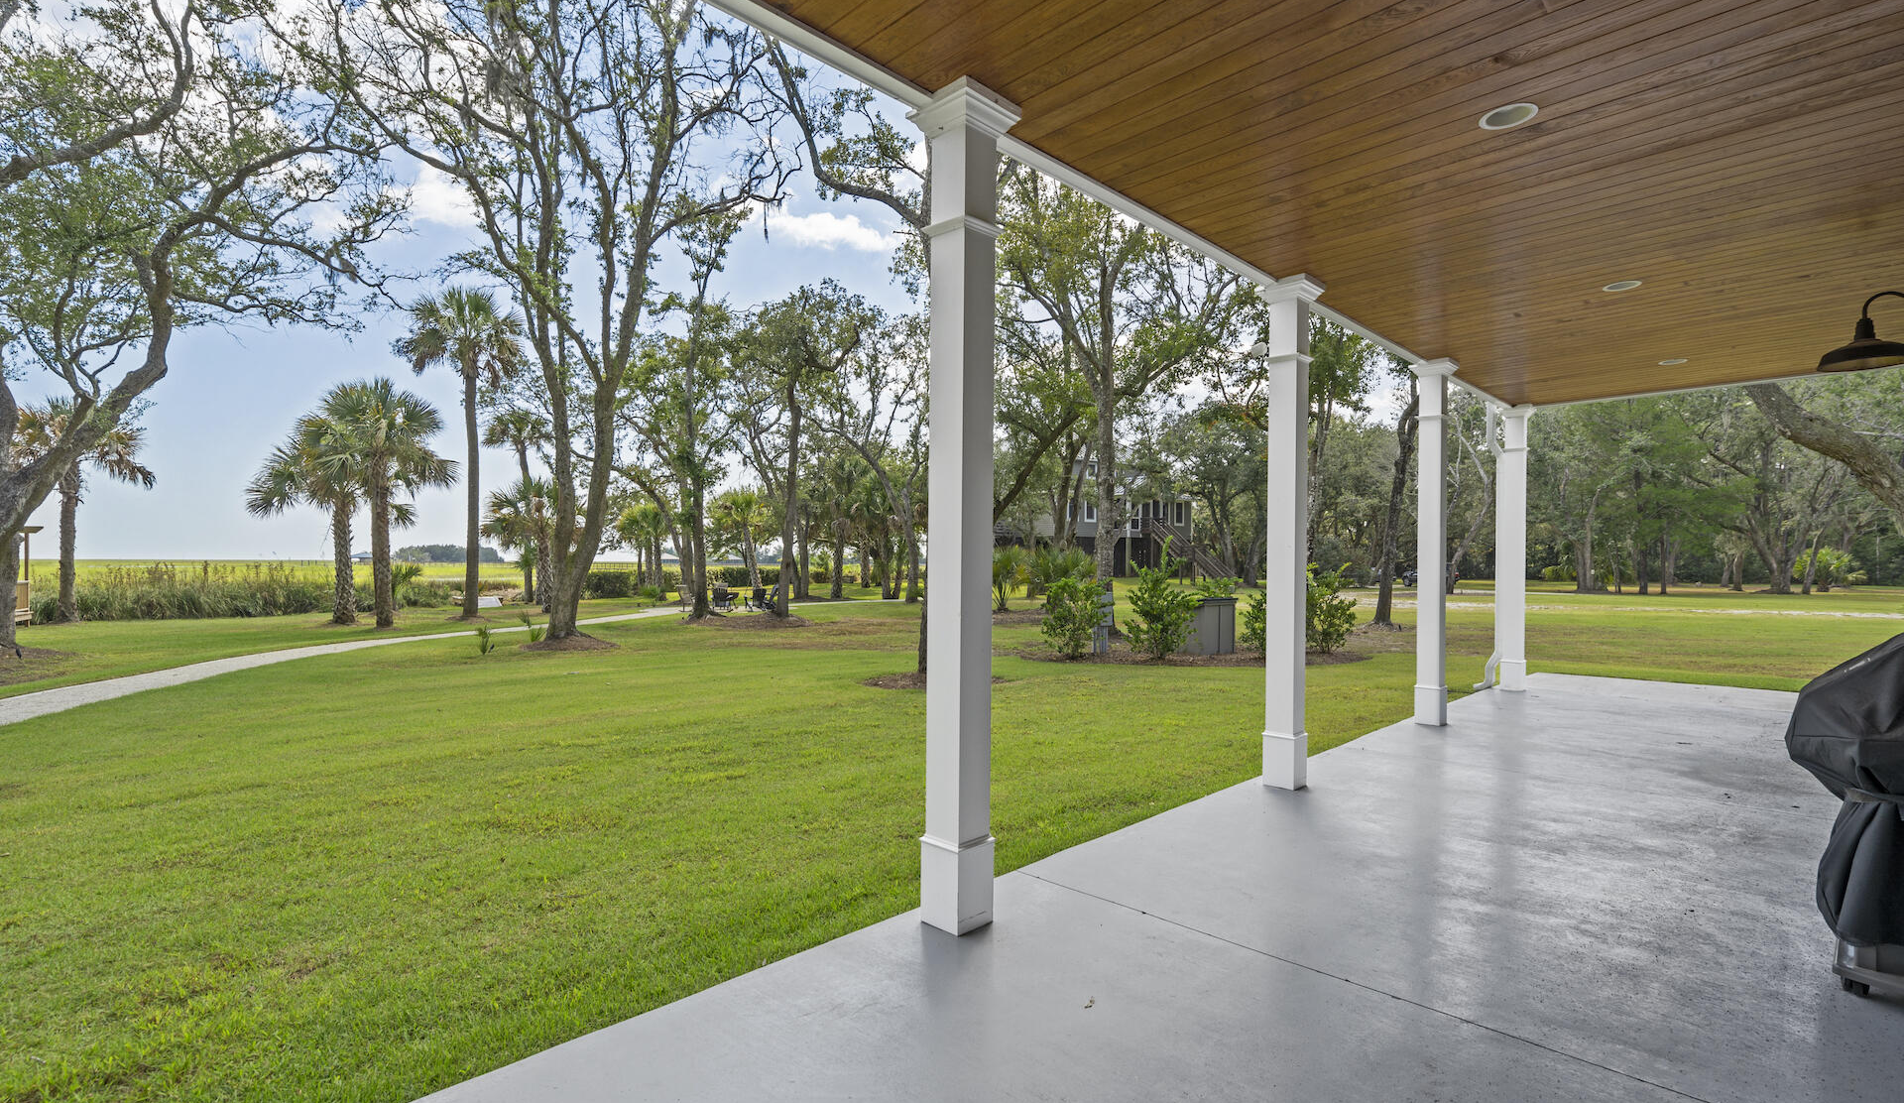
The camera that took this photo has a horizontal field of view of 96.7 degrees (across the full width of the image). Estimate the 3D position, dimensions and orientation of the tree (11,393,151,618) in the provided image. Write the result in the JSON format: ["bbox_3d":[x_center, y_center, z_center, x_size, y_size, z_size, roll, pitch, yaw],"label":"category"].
[{"bbox_3d":[-28.724,-1.354,28.000,3.500,7.400,3.500,0,-1,44],"label":"tree"}]

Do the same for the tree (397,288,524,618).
[{"bbox_3d":[-16.676,-3.331,28.700,3.700,10.900,3.700,1,0,-30],"label":"tree"}]

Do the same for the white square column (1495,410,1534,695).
[{"bbox_3d":[6.401,-0.026,9.585,0.322,3.179,0.322,1,-1,-45],"label":"white square column"}]

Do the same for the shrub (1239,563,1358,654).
[{"bbox_3d":[6.213,1.029,15.200,1.900,1.580,1.450,1,0,6],"label":"shrub"}]

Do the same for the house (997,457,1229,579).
[{"bbox_3d":[12.494,-2.637,67.047,16.500,9.200,11.000,0,-1,3],"label":"house"}]

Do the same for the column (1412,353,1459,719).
[{"bbox_3d":[4.237,-0.067,7.451,0.322,3.179,0.322,1,-1,-45],"label":"column"}]

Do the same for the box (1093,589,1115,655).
[{"bbox_3d":[2.654,1.223,14.800,0.360,1.150,0.240,1,0,3],"label":"box"}]

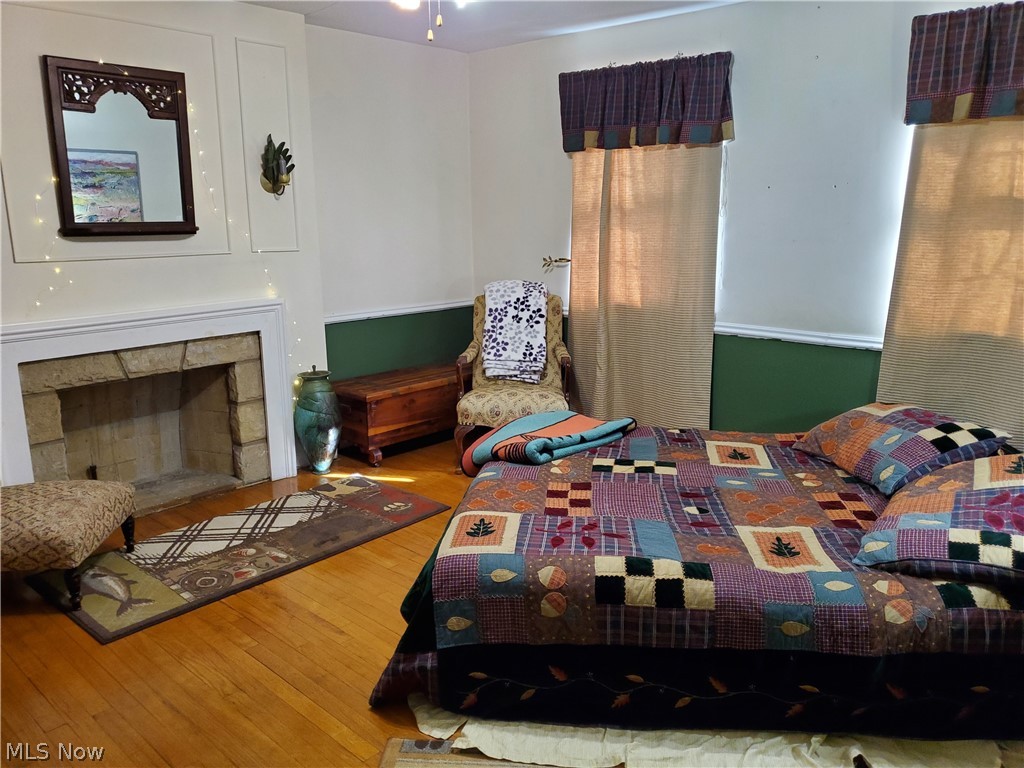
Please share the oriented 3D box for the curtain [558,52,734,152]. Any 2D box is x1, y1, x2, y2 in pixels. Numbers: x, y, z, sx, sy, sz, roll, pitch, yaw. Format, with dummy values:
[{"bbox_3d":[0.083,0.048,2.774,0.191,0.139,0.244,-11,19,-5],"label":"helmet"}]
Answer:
[{"bbox_3d":[0.711,-1.513,4.191,1.080,0.435,0.100,11,17,40],"label":"curtain"}]

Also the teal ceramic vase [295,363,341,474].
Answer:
[{"bbox_3d":[-1.058,0.195,4.211,0.252,0.600,0.252,0,13,0],"label":"teal ceramic vase"}]

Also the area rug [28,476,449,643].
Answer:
[{"bbox_3d":[-1.111,0.680,3.398,0.747,0.012,1.617,11,17,40],"label":"area rug"}]

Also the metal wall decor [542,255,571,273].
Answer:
[{"bbox_3d":[0.273,-0.758,4.777,0.200,0.090,0.060,11,17,40],"label":"metal wall decor"}]

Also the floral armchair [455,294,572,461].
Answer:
[{"bbox_3d":[0.020,-0.026,4.443,0.650,0.920,0.710,0,13,3],"label":"floral armchair"}]

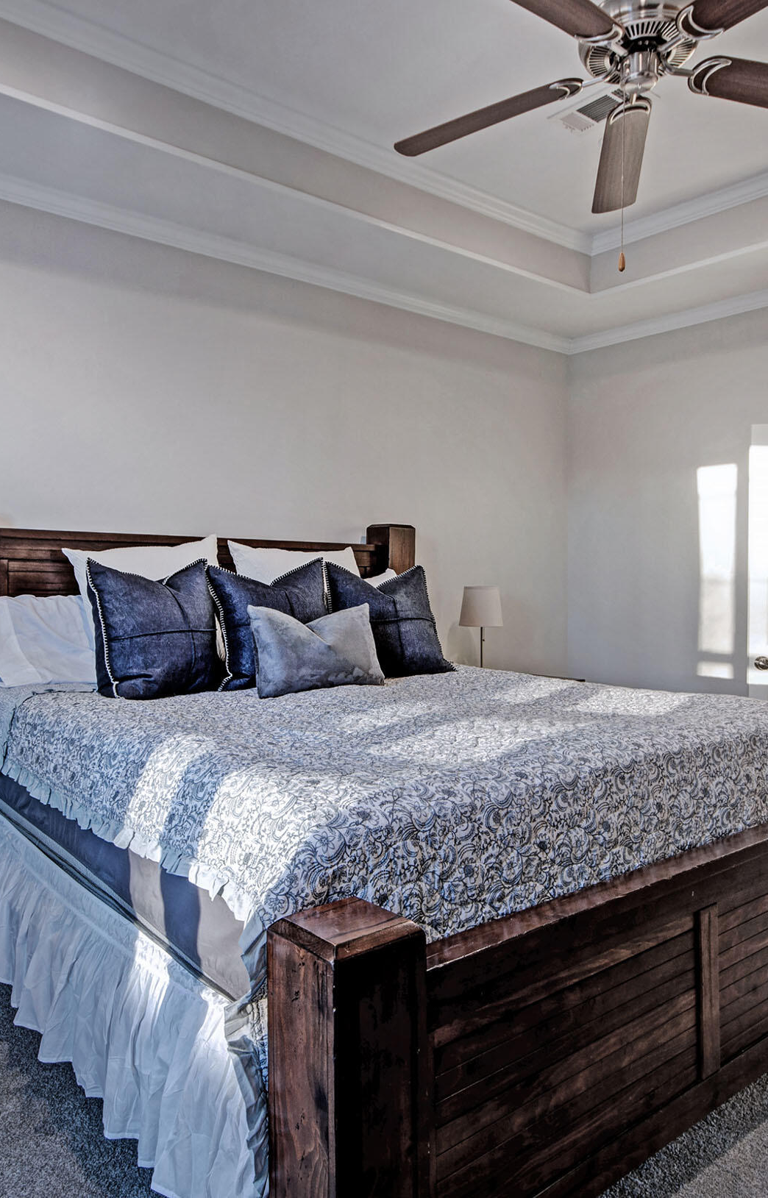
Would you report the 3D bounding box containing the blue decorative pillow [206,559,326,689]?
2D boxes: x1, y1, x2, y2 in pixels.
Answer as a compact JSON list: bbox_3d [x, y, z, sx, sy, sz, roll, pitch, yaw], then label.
[{"bbox_3d":[-0.420,0.093,3.005,0.484,0.464,0.161,-1,-15,-41],"label":"blue decorative pillow"}]

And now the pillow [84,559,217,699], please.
[{"bbox_3d":[-0.768,0.093,2.698,0.161,0.454,0.454,-22,-14,41],"label":"pillow"}]

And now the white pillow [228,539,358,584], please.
[{"bbox_3d":[-0.333,0.050,3.410,0.615,0.554,0.171,-1,-18,-39],"label":"white pillow"}]

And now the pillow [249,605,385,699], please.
[{"bbox_3d":[-0.230,0.177,2.875,0.504,0.333,0.131,-1,-26,-39],"label":"pillow"}]

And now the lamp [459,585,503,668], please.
[{"bbox_3d":[0.501,0.187,4.177,0.227,0.499,0.227,0,1,0],"label":"lamp"}]

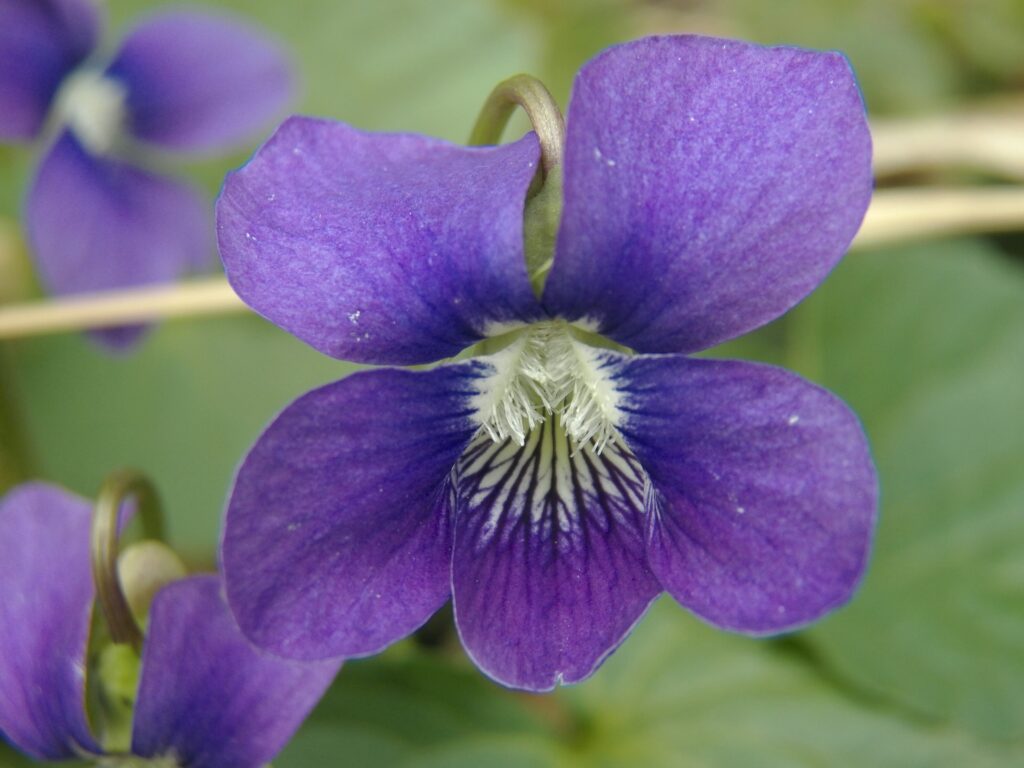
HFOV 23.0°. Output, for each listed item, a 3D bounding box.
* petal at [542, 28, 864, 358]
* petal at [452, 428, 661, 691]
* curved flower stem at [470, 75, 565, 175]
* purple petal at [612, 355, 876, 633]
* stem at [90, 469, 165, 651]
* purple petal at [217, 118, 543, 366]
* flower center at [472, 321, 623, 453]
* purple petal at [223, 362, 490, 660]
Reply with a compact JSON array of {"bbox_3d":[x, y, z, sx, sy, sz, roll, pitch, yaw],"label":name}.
[{"bbox_3d":[0.008,-0.008,0.106,0.014,0.013,0.005,0,-12,-3],"label":"petal"},{"bbox_3d":[0.002,0.007,0.104,0.008,0.011,0.004,0,-9,0],"label":"petal"},{"bbox_3d":[0.000,-0.011,0.112,0.004,0.005,0.005,0,-11,0],"label":"curved flower stem"},{"bbox_3d":[0.010,0.005,0.105,0.011,0.011,0.004,0,0,-3],"label":"purple petal"},{"bbox_3d":[-0.018,0.008,0.119,0.003,0.005,0.008,0,73,0],"label":"stem"},{"bbox_3d":[-0.006,-0.006,0.106,0.014,0.010,0.005,0,-14,6],"label":"purple petal"},{"bbox_3d":[0.002,0.000,0.106,0.006,0.005,0.004,0,6,0],"label":"flower center"},{"bbox_3d":[-0.007,0.005,0.105,0.011,0.012,0.004,0,0,3],"label":"purple petal"}]

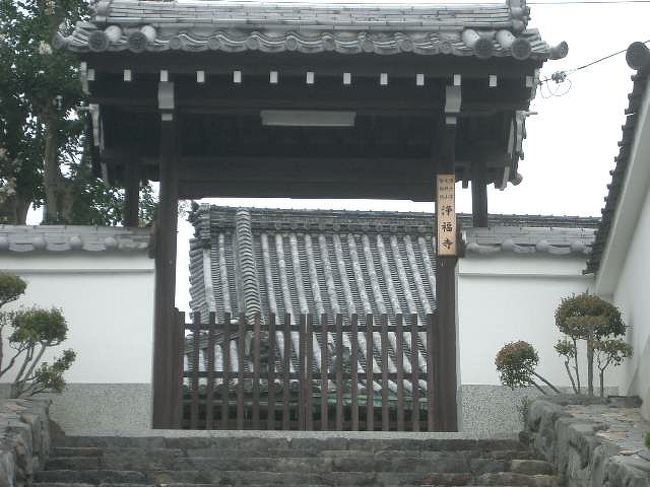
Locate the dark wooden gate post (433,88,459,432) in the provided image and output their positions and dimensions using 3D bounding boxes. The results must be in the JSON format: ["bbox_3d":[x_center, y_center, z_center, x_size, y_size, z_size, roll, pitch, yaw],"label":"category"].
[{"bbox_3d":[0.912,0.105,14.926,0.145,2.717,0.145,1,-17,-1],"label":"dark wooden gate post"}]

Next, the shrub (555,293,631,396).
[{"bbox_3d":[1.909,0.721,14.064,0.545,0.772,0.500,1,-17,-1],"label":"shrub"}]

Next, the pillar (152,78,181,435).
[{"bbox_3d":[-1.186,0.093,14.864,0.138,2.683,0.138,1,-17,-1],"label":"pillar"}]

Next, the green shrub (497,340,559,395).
[{"bbox_3d":[1.435,0.880,14.001,0.449,0.394,0.360,1,-17,-1],"label":"green shrub"}]

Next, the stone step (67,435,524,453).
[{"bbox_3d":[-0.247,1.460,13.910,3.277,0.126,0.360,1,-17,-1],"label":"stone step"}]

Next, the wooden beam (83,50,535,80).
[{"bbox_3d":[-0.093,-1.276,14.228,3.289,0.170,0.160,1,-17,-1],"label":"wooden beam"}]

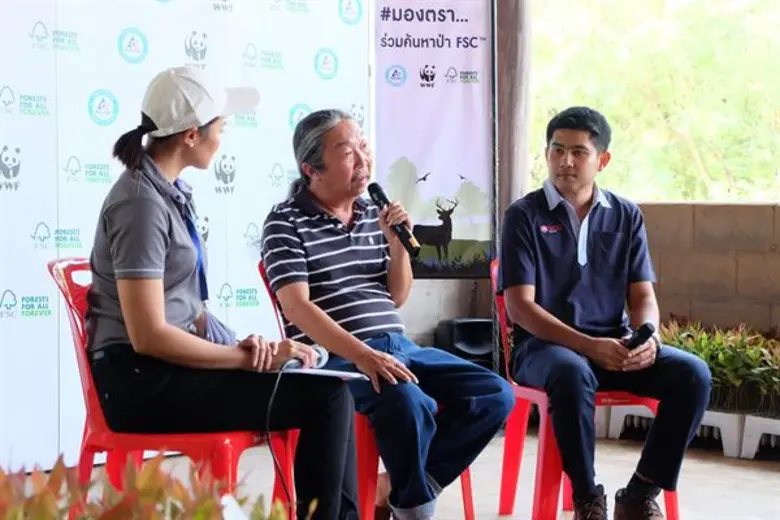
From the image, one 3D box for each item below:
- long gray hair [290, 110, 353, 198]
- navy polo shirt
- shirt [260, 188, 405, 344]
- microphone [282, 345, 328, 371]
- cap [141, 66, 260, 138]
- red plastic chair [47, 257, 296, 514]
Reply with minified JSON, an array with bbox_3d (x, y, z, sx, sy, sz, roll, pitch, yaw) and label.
[{"bbox_3d":[-0.181,-0.288,4.430,0.210,0.245,0.180,0,1,42],"label":"long gray hair"},{"bbox_3d":[0.545,0.010,4.750,0.480,0.480,0.280,0,-2,-13],"label":"navy polo shirt"},{"bbox_3d":[-0.159,0.020,4.420,0.440,0.450,0.300,-1,-7,-38],"label":"shirt"},{"bbox_3d":[-0.195,0.227,3.750,0.054,0.054,0.175,0,6,37],"label":"microphone"},{"bbox_3d":[-0.448,-0.368,3.800,0.270,0.150,0.180,-13,5,-21],"label":"cap"},{"bbox_3d":[-0.505,0.381,3.860,0.480,0.790,0.420,0,1,18],"label":"red plastic chair"}]

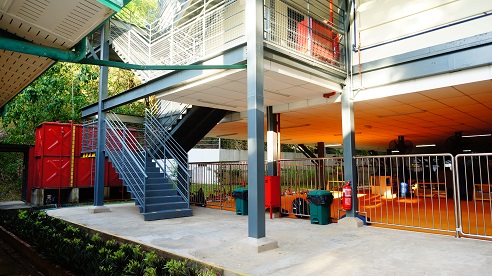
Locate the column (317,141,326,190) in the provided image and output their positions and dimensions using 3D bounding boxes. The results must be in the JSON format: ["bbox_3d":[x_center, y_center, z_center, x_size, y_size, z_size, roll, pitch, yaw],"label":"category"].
[{"bbox_3d":[4.043,1.500,16.854,0.260,2.500,0.260,5,-8,-45],"label":"column"}]

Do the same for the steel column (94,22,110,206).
[{"bbox_3d":[-4.164,-0.779,9.102,0.200,5.420,0.200,5,-8,-45],"label":"steel column"}]

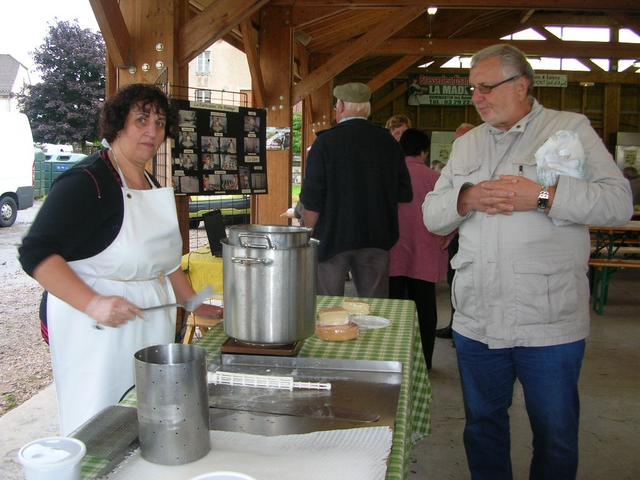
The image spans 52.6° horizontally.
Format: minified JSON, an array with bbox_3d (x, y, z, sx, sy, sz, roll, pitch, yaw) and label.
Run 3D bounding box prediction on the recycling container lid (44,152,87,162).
[{"bbox_3d":[-8.816,-2.847,22.328,1.850,0.360,1.200,-1,7,-15],"label":"recycling container lid"}]

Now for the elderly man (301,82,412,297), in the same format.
[{"bbox_3d":[0.185,0.113,3.345,0.560,1.800,0.400,-2,8,-13],"label":"elderly man"}]

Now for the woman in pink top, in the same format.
[{"bbox_3d":[0.660,0.080,4.299,0.520,1.610,0.360,3,8,23],"label":"woman in pink top"}]

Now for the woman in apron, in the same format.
[{"bbox_3d":[-0.620,0.354,2.086,0.500,1.660,0.560,7,11,43],"label":"woman in apron"}]

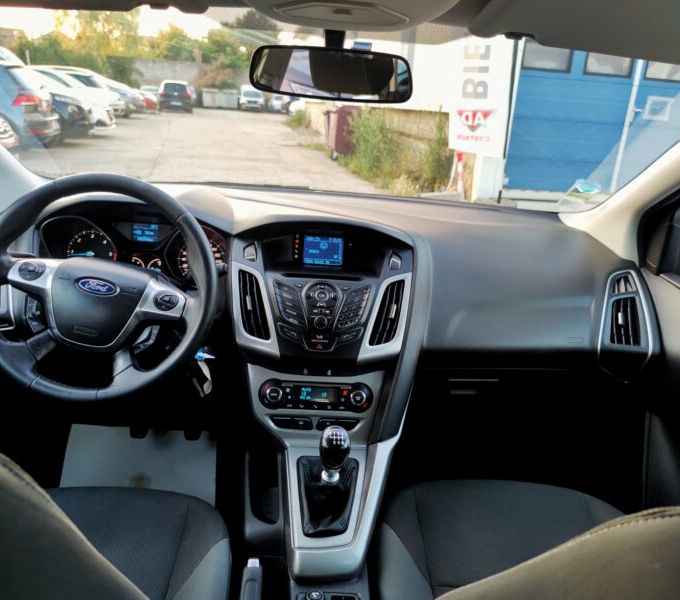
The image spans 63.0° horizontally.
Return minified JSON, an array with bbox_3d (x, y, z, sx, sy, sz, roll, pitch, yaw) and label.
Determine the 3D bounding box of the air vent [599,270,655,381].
[{"bbox_3d":[0.610,0.054,1.180,0.110,0.225,0.060,5,1,2],"label":"air vent"}]

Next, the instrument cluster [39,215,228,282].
[{"bbox_3d":[-0.411,-0.107,1.115,0.360,0.147,0.080,2,1,-6],"label":"instrument cluster"}]

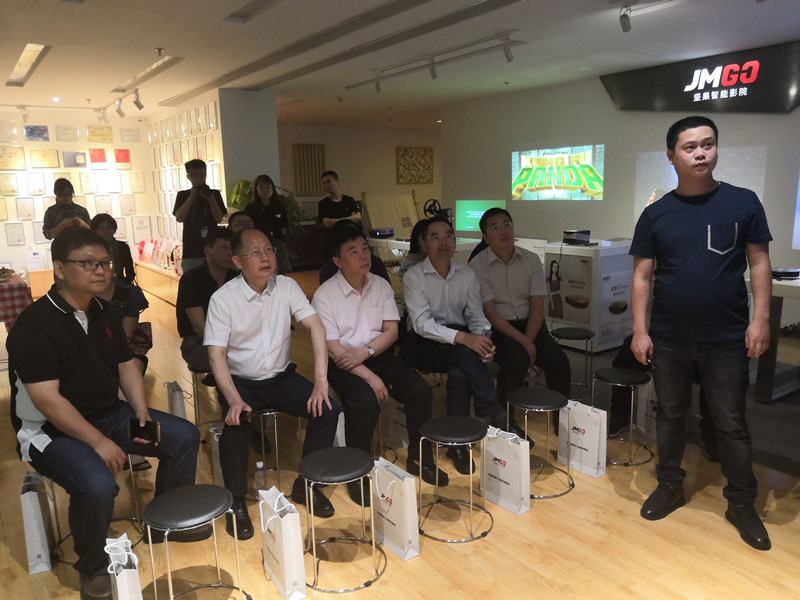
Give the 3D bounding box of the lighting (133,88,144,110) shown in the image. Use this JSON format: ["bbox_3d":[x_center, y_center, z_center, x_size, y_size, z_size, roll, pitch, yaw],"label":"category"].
[{"bbox_3d":[-2.710,-2.066,6.457,0.120,0.225,0.075,-9,13,-33],"label":"lighting"}]

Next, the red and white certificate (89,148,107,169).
[{"bbox_3d":[-4.800,-2.241,9.934,0.225,0.312,0.020,-9,13,-35],"label":"red and white certificate"}]

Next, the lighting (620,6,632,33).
[{"bbox_3d":[1.527,-1.891,4.206,0.090,0.170,0.080,-9,13,-34],"label":"lighting"}]

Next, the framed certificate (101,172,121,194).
[{"bbox_3d":[-4.490,-1.842,9.803,0.229,0.316,0.030,-10,14,-36],"label":"framed certificate"}]

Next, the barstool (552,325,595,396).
[{"bbox_3d":[1.216,0.442,4.397,0.362,0.450,0.362,-2,11,0],"label":"barstool"}]

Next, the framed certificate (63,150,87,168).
[{"bbox_3d":[-4.905,-2.114,9.427,0.310,0.220,0.025,-9,13,-34],"label":"framed certificate"}]

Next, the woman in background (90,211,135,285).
[{"bbox_3d":[-2.494,-0.090,5.457,0.500,1.310,0.720,-9,13,-34],"label":"woman in background"}]

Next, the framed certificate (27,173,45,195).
[{"bbox_3d":[-5.339,-1.699,9.168,0.217,0.309,0.030,-10,14,-36],"label":"framed certificate"}]

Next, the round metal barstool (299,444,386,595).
[{"bbox_3d":[-0.240,0.856,2.493,0.362,0.450,0.362,-2,11,0],"label":"round metal barstool"}]

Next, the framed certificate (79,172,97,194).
[{"bbox_3d":[-4.613,-1.724,9.250,0.210,0.305,0.025,-9,13,-33],"label":"framed certificate"}]

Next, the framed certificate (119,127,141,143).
[{"bbox_3d":[-4.249,-2.600,9.861,0.293,0.215,0.030,-10,14,-36],"label":"framed certificate"}]

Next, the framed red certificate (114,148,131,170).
[{"bbox_3d":[-4.353,-2.202,9.813,0.225,0.316,0.025,-9,13,-34],"label":"framed red certificate"}]

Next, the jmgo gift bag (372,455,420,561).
[{"bbox_3d":[-0.018,0.884,2.657,0.078,0.355,0.219,-10,13,-35],"label":"jmgo gift bag"}]

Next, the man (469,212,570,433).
[{"bbox_3d":[0.761,0.122,3.707,0.490,1.320,0.800,-6,11,-19],"label":"man"}]

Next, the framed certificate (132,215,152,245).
[{"bbox_3d":[-4.178,-1.128,10.117,0.287,0.434,0.025,-9,13,-34],"label":"framed certificate"}]

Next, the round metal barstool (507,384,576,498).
[{"bbox_3d":[0.681,0.683,3.082,0.350,0.455,0.350,-2,11,0],"label":"round metal barstool"}]

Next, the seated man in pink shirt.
[{"bbox_3d":[-0.117,0.289,3.224,0.540,1.310,0.700,-8,13,-29],"label":"seated man in pink shirt"}]

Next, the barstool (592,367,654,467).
[{"bbox_3d":[1.224,0.637,3.461,0.360,0.450,0.360,-2,11,0],"label":"barstool"}]

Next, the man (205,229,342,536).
[{"bbox_3d":[-0.588,0.310,2.994,0.580,1.300,0.690,-7,12,-25],"label":"man"}]

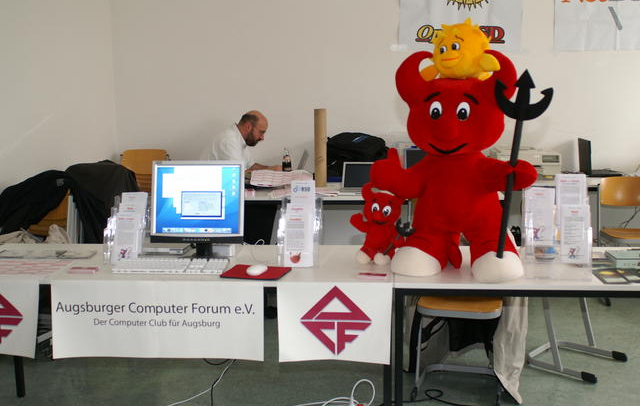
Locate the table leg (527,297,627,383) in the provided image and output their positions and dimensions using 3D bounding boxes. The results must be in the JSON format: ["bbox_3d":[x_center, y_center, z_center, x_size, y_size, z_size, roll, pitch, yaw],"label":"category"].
[{"bbox_3d":[1.374,0.632,3.966,0.400,0.440,0.410,-9,12,-43],"label":"table leg"}]

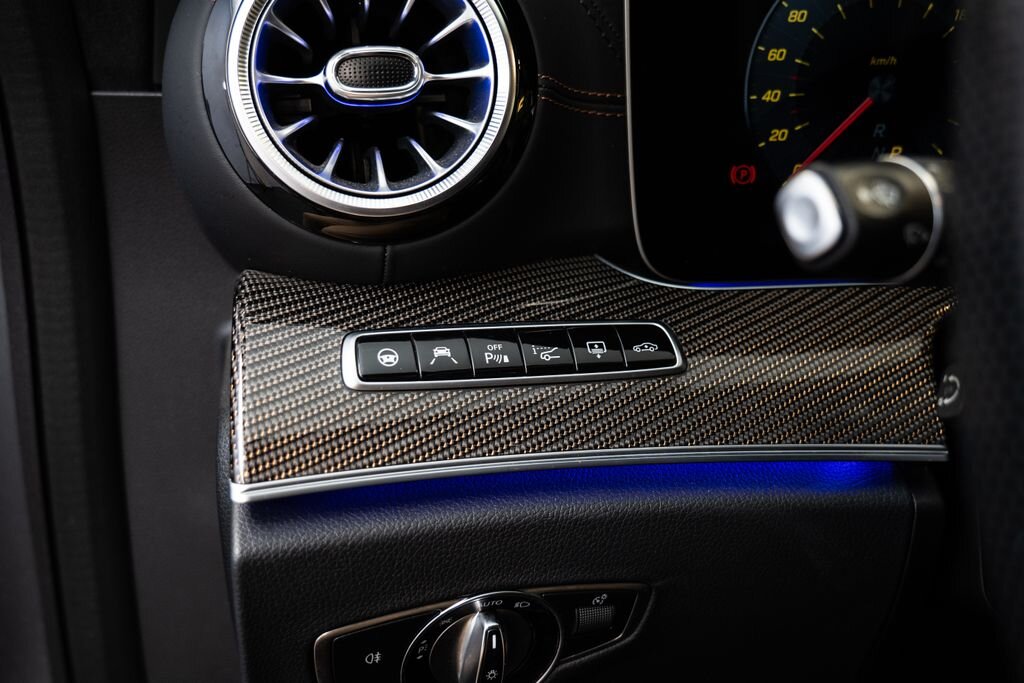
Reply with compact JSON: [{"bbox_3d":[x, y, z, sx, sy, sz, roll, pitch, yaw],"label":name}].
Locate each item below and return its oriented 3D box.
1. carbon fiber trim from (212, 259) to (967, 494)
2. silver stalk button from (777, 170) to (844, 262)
[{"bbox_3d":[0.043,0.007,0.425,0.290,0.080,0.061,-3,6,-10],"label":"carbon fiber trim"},{"bbox_3d":[0.085,-0.036,0.318,0.009,0.025,0.020,-5,18,-32],"label":"silver stalk button"}]

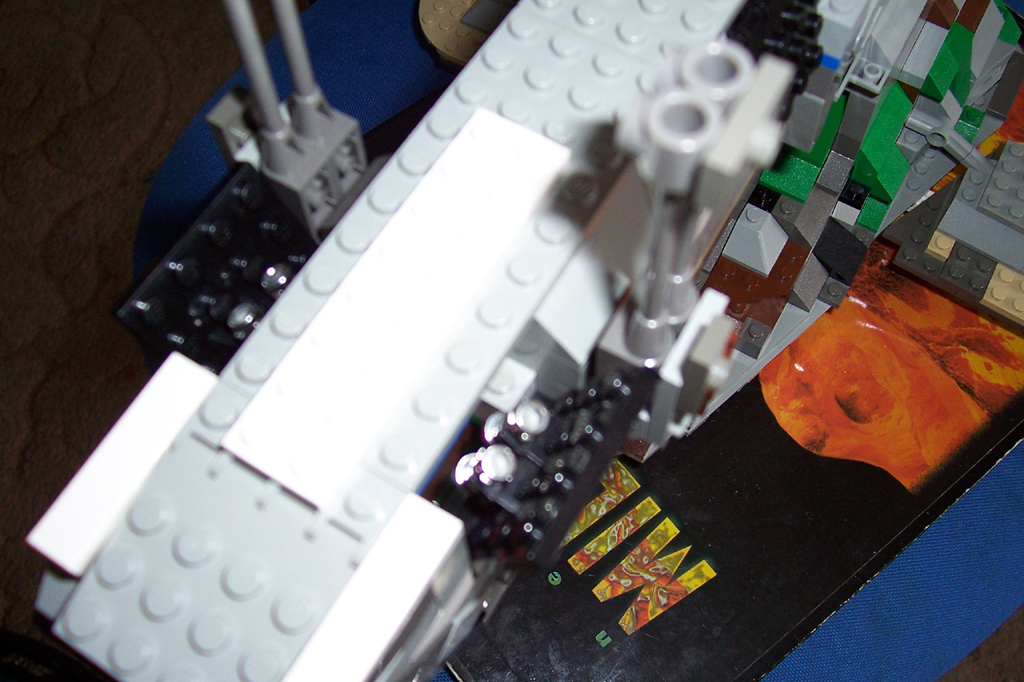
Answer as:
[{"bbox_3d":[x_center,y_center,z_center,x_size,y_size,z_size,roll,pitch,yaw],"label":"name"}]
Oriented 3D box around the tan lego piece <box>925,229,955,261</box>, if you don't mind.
[{"bbox_3d":[0.154,-0.034,0.345,0.008,0.005,0.008,27,70,12],"label":"tan lego piece"}]

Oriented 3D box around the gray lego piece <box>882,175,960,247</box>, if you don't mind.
[{"bbox_3d":[0.151,-0.050,0.355,0.016,0.005,0.041,27,70,12],"label":"gray lego piece"}]

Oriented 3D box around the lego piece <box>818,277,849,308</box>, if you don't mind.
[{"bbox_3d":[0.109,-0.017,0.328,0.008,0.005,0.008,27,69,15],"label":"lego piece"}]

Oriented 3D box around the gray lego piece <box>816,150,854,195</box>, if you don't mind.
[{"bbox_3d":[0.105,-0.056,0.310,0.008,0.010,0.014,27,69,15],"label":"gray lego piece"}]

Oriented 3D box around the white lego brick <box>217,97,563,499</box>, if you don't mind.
[{"bbox_3d":[-0.015,-0.007,0.136,0.016,0.005,0.064,28,67,13],"label":"white lego brick"}]

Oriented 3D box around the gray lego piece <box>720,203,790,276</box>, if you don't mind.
[{"bbox_3d":[0.077,-0.032,0.304,0.016,0.011,0.016,27,69,15],"label":"gray lego piece"}]

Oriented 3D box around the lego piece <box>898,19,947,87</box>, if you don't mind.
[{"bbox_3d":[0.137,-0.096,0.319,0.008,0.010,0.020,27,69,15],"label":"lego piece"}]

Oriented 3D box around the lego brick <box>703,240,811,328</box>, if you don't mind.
[{"bbox_3d":[0.078,-0.021,0.308,0.024,0.007,0.034,27,70,12],"label":"lego brick"}]

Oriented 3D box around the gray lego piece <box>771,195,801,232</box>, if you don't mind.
[{"bbox_3d":[0.087,-0.040,0.308,0.009,0.011,0.009,27,70,12],"label":"gray lego piece"}]

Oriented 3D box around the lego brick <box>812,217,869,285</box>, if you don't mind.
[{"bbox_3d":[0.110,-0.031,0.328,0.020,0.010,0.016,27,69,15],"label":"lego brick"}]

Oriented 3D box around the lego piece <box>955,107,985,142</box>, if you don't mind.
[{"bbox_3d":[0.171,-0.080,0.363,0.008,0.011,0.015,27,70,12],"label":"lego piece"}]

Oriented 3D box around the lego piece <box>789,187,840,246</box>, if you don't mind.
[{"bbox_3d":[0.096,-0.040,0.308,0.008,0.010,0.016,27,70,12],"label":"lego piece"}]

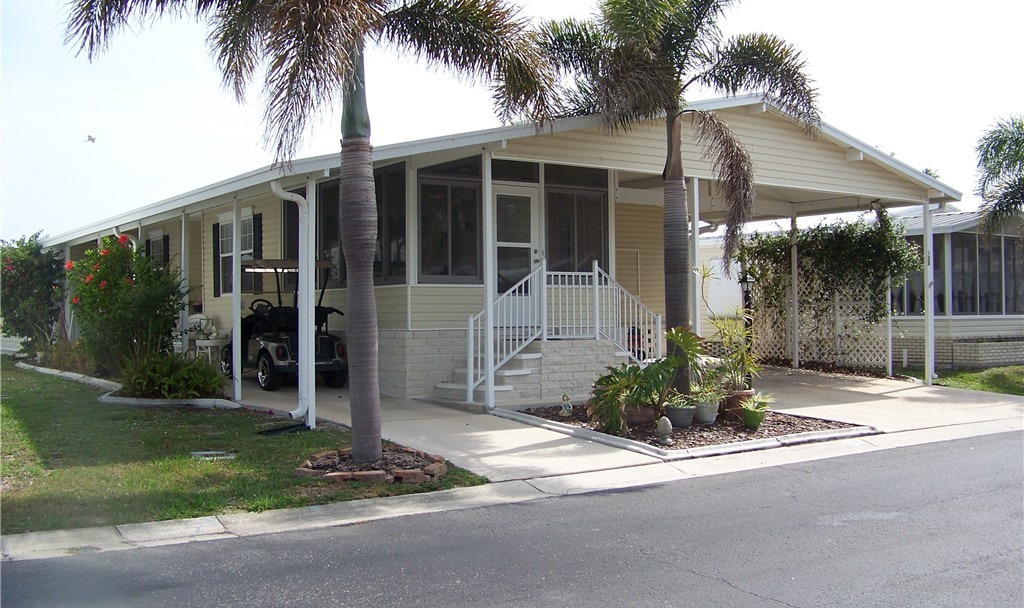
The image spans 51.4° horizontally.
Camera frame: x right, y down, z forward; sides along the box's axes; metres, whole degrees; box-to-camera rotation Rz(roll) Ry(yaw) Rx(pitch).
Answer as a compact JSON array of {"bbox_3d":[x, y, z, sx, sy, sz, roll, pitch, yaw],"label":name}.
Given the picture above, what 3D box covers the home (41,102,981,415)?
[{"bbox_3d":[-0.900,-0.770,20.250,12.700,4.350,12.400,0,-1,-36],"label":"home"}]

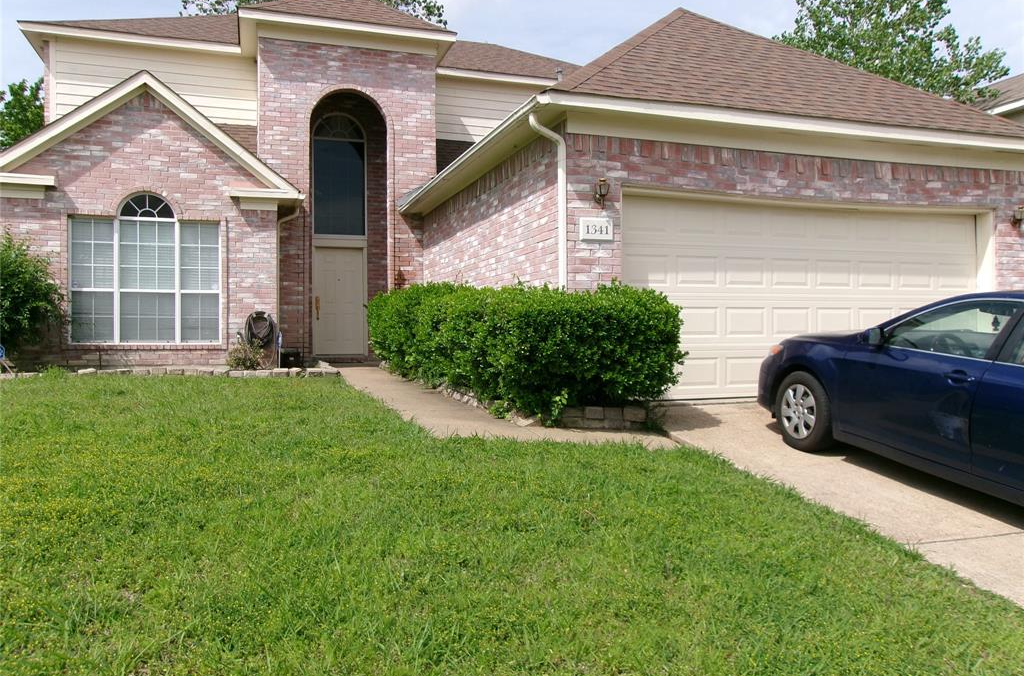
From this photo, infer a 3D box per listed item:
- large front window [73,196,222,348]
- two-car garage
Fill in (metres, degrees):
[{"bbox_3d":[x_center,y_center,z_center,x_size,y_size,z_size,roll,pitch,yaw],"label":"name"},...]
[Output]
[{"bbox_3d":[-5.549,-1.047,12.185,2.094,2.286,0.100,0,-1,-19],"label":"large front window"},{"bbox_3d":[3.346,-0.417,8.919,4.880,2.130,0.070,0,-1,-19],"label":"two-car garage"}]

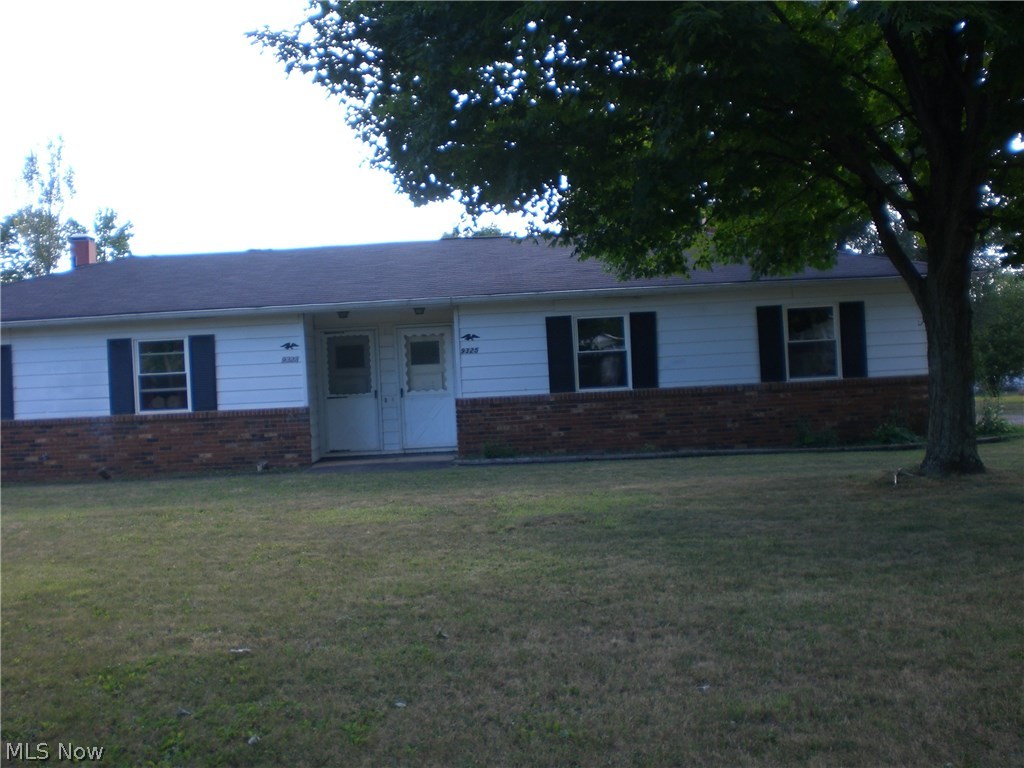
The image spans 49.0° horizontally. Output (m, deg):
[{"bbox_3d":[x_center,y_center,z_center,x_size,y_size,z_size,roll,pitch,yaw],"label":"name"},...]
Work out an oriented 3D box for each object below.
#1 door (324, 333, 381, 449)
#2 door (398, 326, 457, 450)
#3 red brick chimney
[{"bbox_3d":[-2.650,0.128,18.700,0.860,2.020,0.070,-3,0,0],"label":"door"},{"bbox_3d":[-1.406,0.075,18.700,0.870,2.020,0.070,-3,0,0],"label":"door"},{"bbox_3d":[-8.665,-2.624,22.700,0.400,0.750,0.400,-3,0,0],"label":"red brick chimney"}]

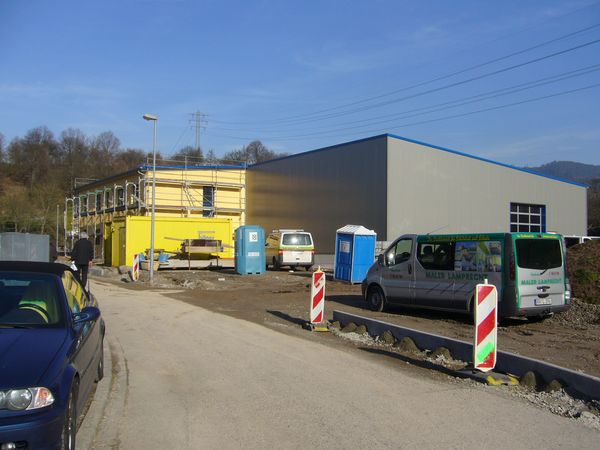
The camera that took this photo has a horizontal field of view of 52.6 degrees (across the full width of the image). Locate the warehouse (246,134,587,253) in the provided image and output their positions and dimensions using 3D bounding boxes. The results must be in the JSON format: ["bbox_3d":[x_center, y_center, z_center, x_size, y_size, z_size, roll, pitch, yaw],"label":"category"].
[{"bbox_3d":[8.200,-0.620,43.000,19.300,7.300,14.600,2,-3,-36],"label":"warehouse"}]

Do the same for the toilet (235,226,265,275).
[{"bbox_3d":[-2.400,1.200,28.400,1.150,2.270,1.150,1,-2,-22],"label":"toilet"}]

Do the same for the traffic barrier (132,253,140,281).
[{"bbox_3d":[-6.250,1.600,23.200,0.300,1.100,0.250,1,-2,-9],"label":"traffic barrier"}]

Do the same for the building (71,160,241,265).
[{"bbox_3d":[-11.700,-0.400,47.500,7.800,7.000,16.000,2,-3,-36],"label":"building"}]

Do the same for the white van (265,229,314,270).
[{"bbox_3d":[-0.630,1.360,33.100,1.920,2.080,4.900,1,-2,-13],"label":"white van"}]

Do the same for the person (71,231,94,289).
[{"bbox_3d":[-6.500,1.075,18.200,0.620,1.770,0.450,1,-2,-12],"label":"person"}]

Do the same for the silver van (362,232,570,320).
[{"bbox_3d":[3.790,1.260,15.250,1.930,1.980,5.100,2,-3,-36],"label":"silver van"}]

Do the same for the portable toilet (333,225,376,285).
[{"bbox_3d":[2.270,1.150,24.700,1.160,2.300,1.160,5,-2,-35],"label":"portable toilet"}]

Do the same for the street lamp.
[{"bbox_3d":[-5.360,-0.940,21.750,0.560,6.100,0.240,2,-2,-26],"label":"street lamp"}]

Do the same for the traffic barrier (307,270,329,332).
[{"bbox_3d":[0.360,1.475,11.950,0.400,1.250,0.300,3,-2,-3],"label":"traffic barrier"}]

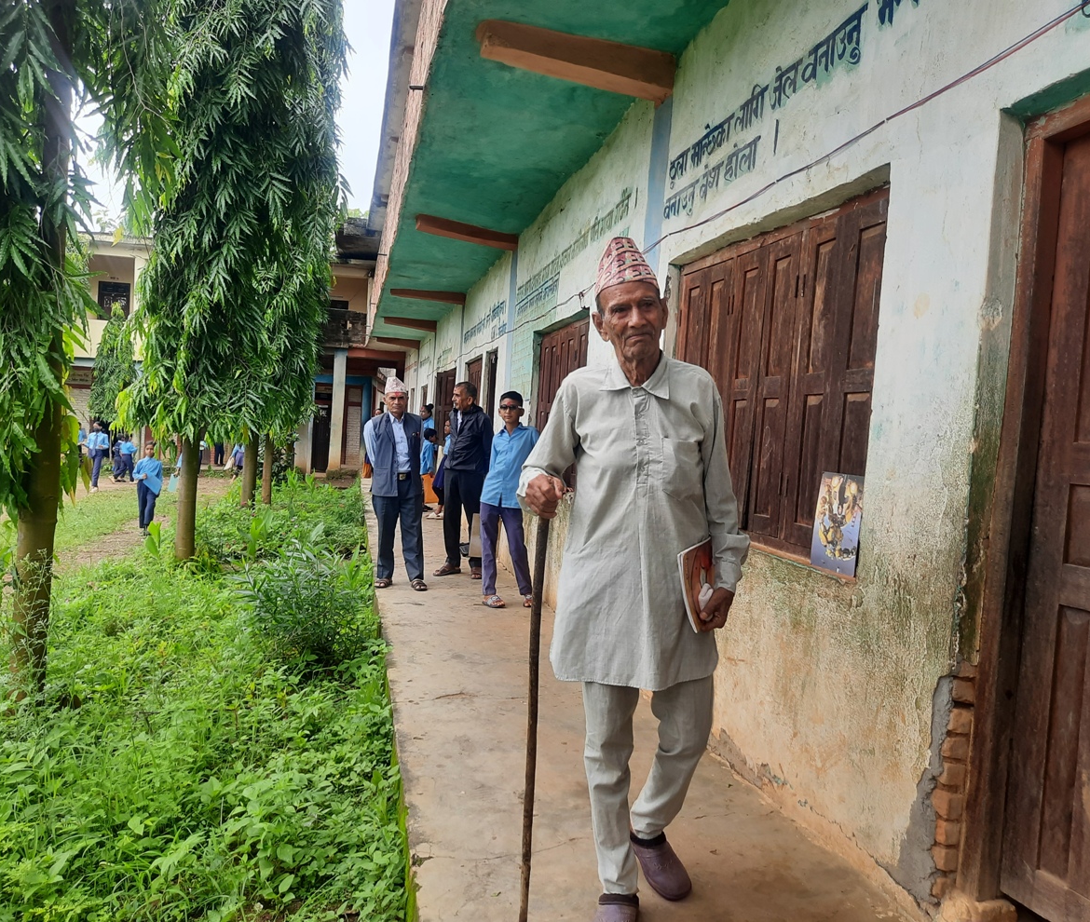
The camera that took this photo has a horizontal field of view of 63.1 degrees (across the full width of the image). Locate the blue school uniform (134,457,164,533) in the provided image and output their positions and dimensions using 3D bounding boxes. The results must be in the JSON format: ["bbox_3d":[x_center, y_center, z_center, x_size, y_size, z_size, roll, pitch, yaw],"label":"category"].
[{"bbox_3d":[-5.578,0.460,12.500,0.400,1.030,0.240,3,2,-21],"label":"blue school uniform"}]

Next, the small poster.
[{"bbox_3d":[0.922,0.195,2.790,0.012,0.305,0.240,7,1,-13],"label":"small poster"}]

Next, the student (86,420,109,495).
[{"bbox_3d":[-9.064,-0.078,18.000,0.470,1.460,0.360,4,2,-7],"label":"student"}]

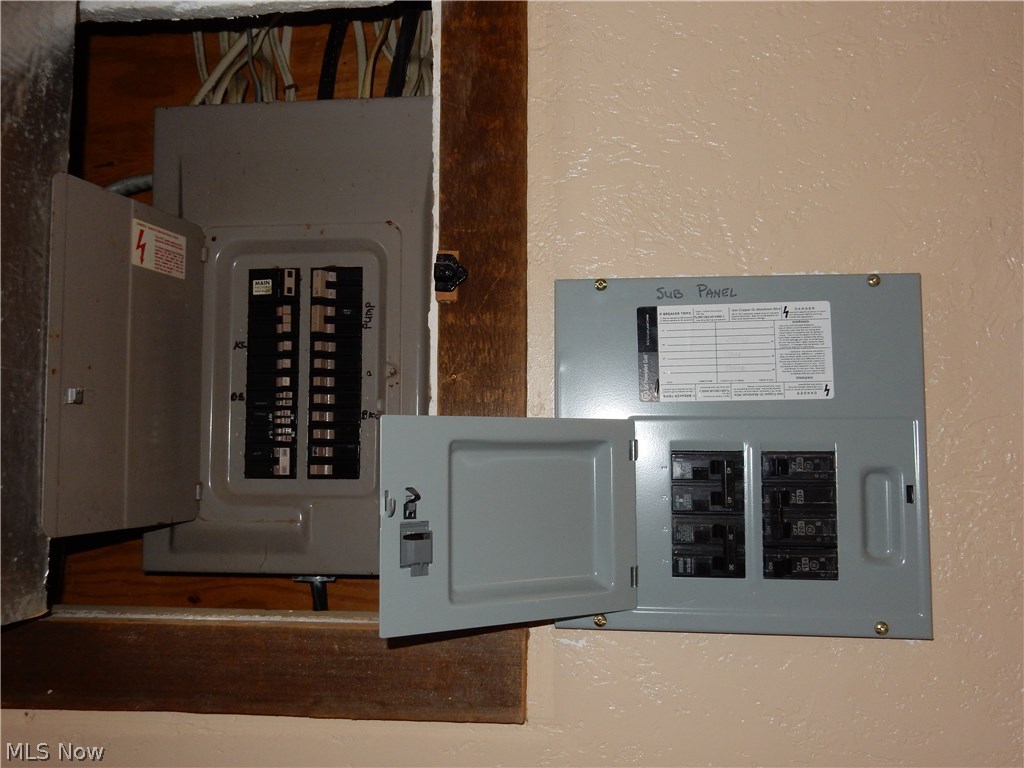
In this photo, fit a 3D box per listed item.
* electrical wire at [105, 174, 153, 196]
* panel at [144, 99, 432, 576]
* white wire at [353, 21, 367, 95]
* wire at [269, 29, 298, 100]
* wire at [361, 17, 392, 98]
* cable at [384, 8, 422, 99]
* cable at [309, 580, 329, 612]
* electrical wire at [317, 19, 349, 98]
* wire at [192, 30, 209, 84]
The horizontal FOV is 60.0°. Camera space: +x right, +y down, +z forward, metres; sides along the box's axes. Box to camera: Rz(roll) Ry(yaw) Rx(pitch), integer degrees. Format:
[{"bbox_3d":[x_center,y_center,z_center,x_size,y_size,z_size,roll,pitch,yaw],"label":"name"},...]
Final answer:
[{"bbox_3d":[-0.459,-0.239,1.070,0.062,0.024,0.020,0,-4,6],"label":"electrical wire"},{"bbox_3d":[-0.220,-0.052,1.017,0.365,0.523,0.103,0,-4,6],"label":"panel"},{"bbox_3d":[-0.180,-0.384,1.050,0.014,0.110,0.013,-4,-4,6],"label":"white wire"},{"bbox_3d":[-0.274,-0.381,1.058,0.017,0.112,0.015,-14,-5,5],"label":"wire"},{"bbox_3d":[-0.159,-0.382,1.042,0.016,0.118,0.014,13,-3,7],"label":"wire"},{"bbox_3d":[-0.128,-0.384,1.034,0.022,0.126,0.022,10,-3,7],"label":"cable"},{"bbox_3d":[-0.218,0.239,1.000,0.018,0.040,0.017,-6,-5,6],"label":"cable"},{"bbox_3d":[-0.211,-0.382,1.048,0.020,0.117,0.020,9,-3,7],"label":"electrical wire"},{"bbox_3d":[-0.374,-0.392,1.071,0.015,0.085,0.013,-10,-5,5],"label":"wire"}]

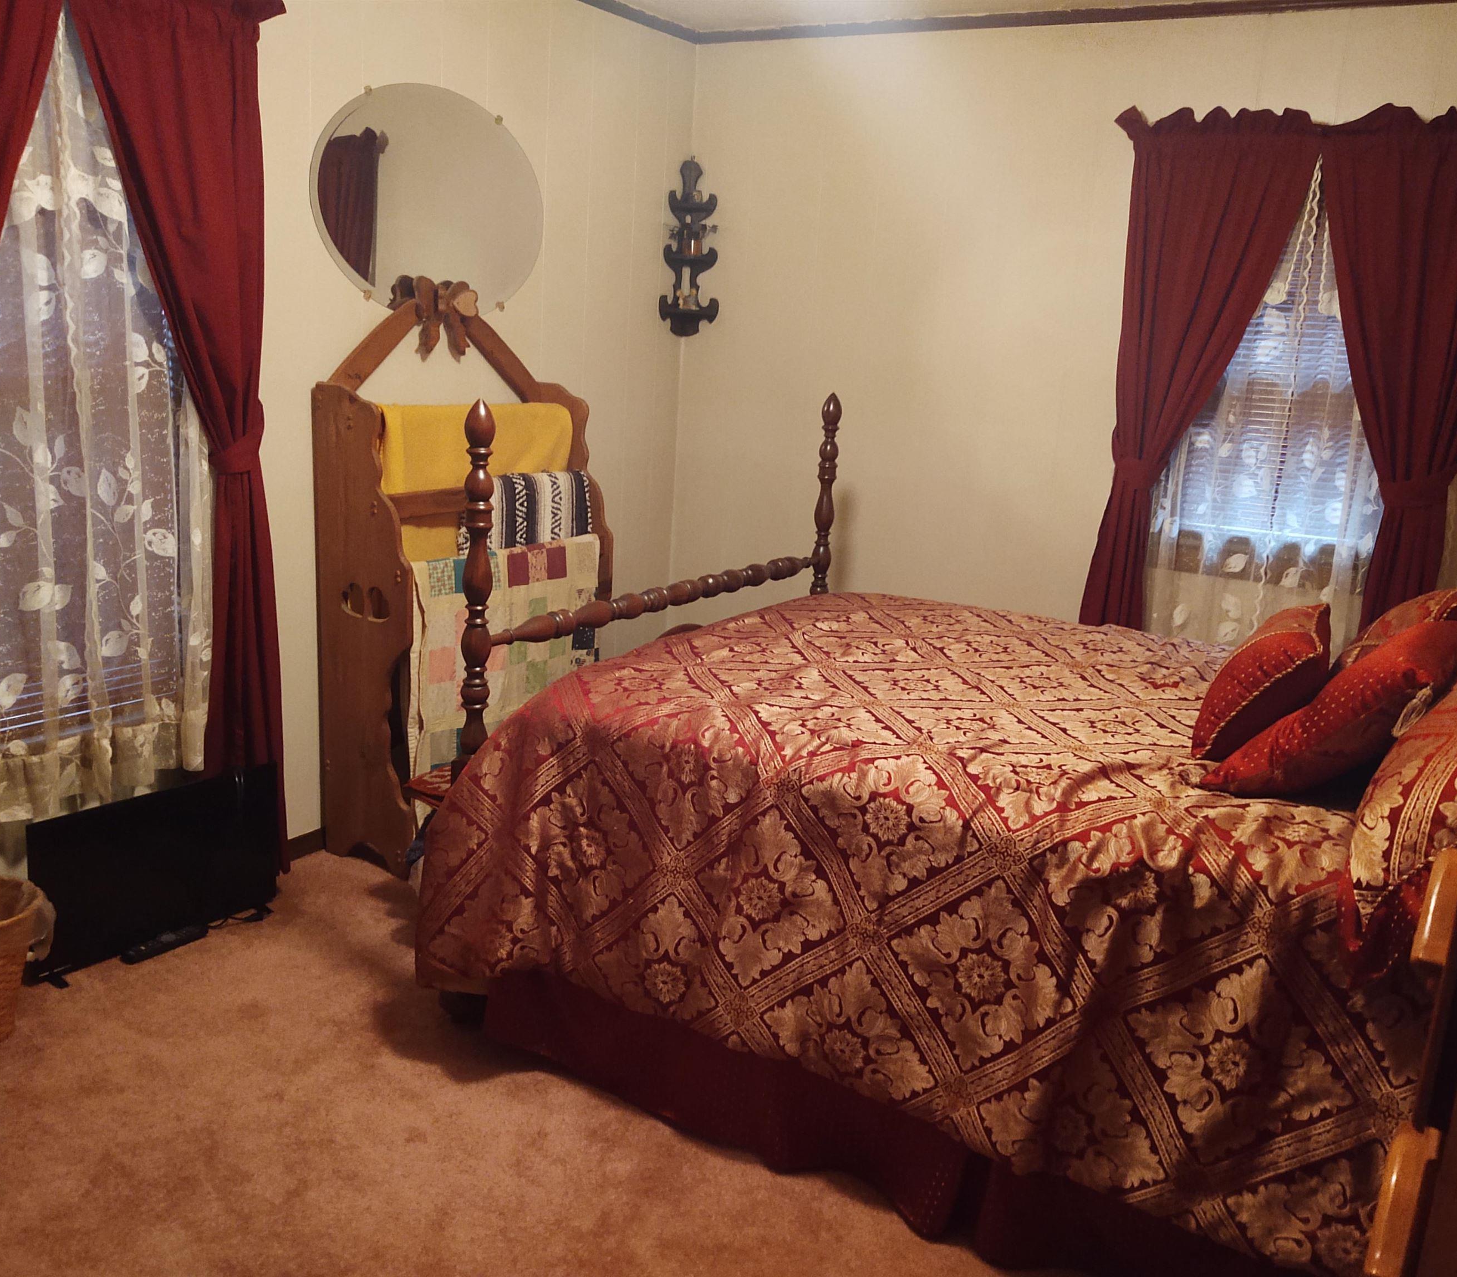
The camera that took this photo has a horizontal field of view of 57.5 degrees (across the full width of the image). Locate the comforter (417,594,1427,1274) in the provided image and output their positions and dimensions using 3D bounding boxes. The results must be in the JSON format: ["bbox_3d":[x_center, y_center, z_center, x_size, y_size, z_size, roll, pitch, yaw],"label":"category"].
[{"bbox_3d":[0.620,0.380,2.812,1.913,0.570,1.719,11,15,30],"label":"comforter"}]

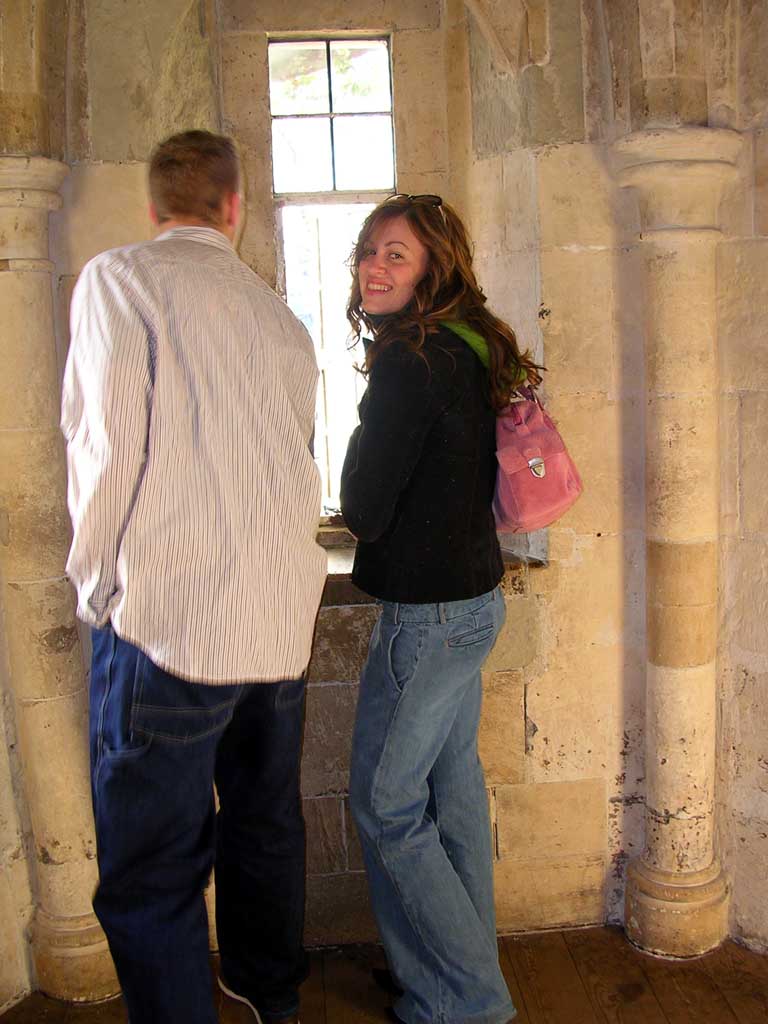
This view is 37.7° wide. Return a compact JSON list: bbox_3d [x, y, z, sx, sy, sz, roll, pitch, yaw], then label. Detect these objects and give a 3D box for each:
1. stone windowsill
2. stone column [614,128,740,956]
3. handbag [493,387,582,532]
[{"bbox_3d":[-0.034,0.124,2.695,0.770,0.105,0.400,-3,8,-5],"label":"stone windowsill"},{"bbox_3d":[0.649,0.095,2.491,0.262,1.775,0.255,0,8,18],"label":"stone column"},{"bbox_3d":[0.308,-0.110,2.270,0.190,0.290,0.110,-15,8,-18],"label":"handbag"}]

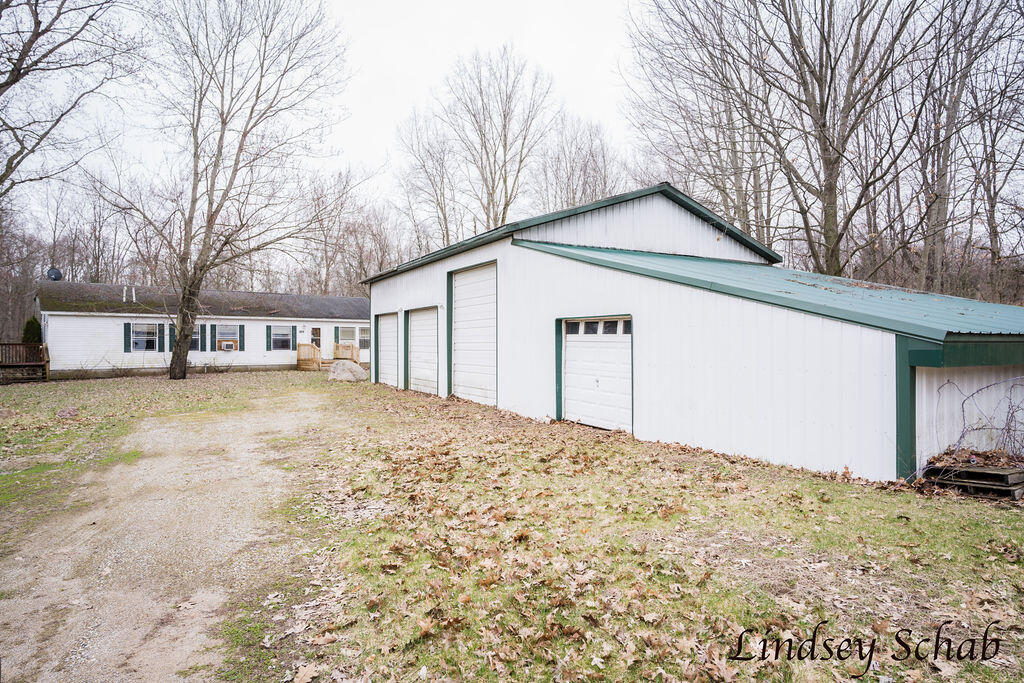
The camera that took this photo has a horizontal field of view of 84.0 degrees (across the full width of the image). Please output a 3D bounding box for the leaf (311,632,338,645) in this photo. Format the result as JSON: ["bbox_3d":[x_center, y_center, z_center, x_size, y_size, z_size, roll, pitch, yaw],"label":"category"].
[{"bbox_3d":[-0.957,1.520,2.910,0.135,0.028,0.075,0,0,-12],"label":"leaf"}]

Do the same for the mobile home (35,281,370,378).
[{"bbox_3d":[-16.700,-0.650,33.600,17.300,4.700,8.400,0,0,-40],"label":"mobile home"}]

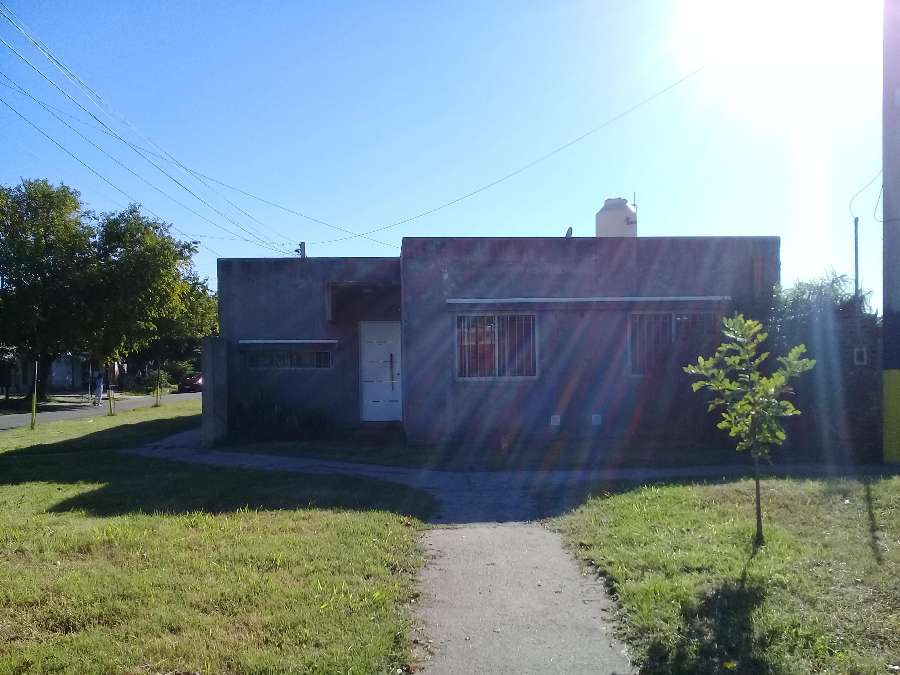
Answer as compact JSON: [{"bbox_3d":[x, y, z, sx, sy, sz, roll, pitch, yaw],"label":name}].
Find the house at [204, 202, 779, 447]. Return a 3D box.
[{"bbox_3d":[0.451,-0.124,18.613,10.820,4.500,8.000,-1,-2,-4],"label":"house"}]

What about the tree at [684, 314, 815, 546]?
[{"bbox_3d":[2.378,0.738,6.400,1.040,1.840,1.000,-1,-2,0],"label":"tree"}]

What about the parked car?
[{"bbox_3d":[-20.049,3.517,63.000,1.750,1.480,4.200,-1,-2,0],"label":"parked car"}]

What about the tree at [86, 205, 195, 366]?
[{"bbox_3d":[-21.712,-2.640,56.000,8.300,13.000,8.300,-1,-2,0],"label":"tree"}]

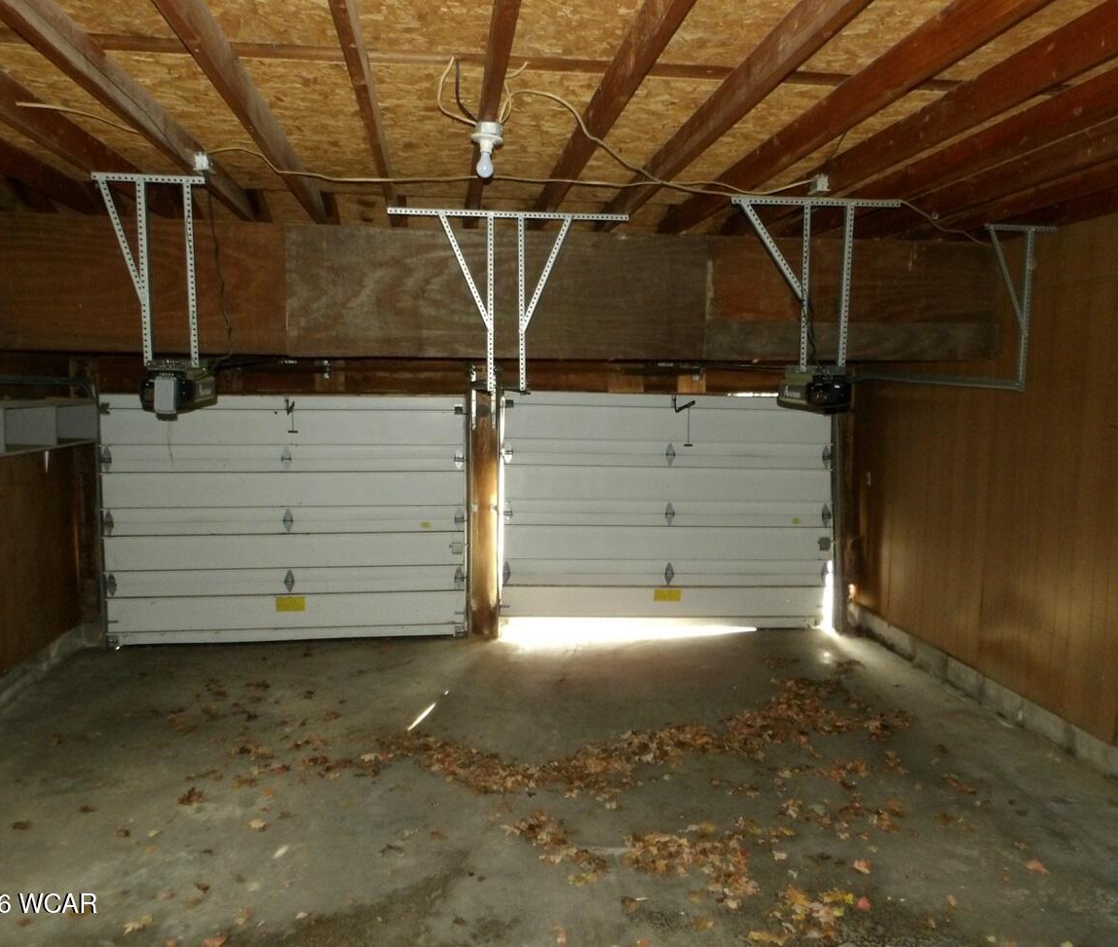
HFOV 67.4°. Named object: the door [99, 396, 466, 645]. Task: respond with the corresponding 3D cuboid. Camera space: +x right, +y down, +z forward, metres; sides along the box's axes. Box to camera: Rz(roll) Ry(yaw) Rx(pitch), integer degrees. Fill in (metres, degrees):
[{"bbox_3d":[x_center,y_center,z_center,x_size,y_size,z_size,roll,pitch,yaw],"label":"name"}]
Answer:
[{"bbox_3d":[-2.217,0.384,6.937,2.880,2.050,0.060,0,6,-7],"label":"door"}]

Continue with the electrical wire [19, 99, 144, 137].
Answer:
[{"bbox_3d":[-1.846,-1.373,3.257,0.060,0.070,0.480,5,7,35],"label":"electrical wire"}]

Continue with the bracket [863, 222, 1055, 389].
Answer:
[{"bbox_3d":[2.541,-1.071,5.920,0.480,0.930,2.150,0,6,-7],"label":"bracket"}]

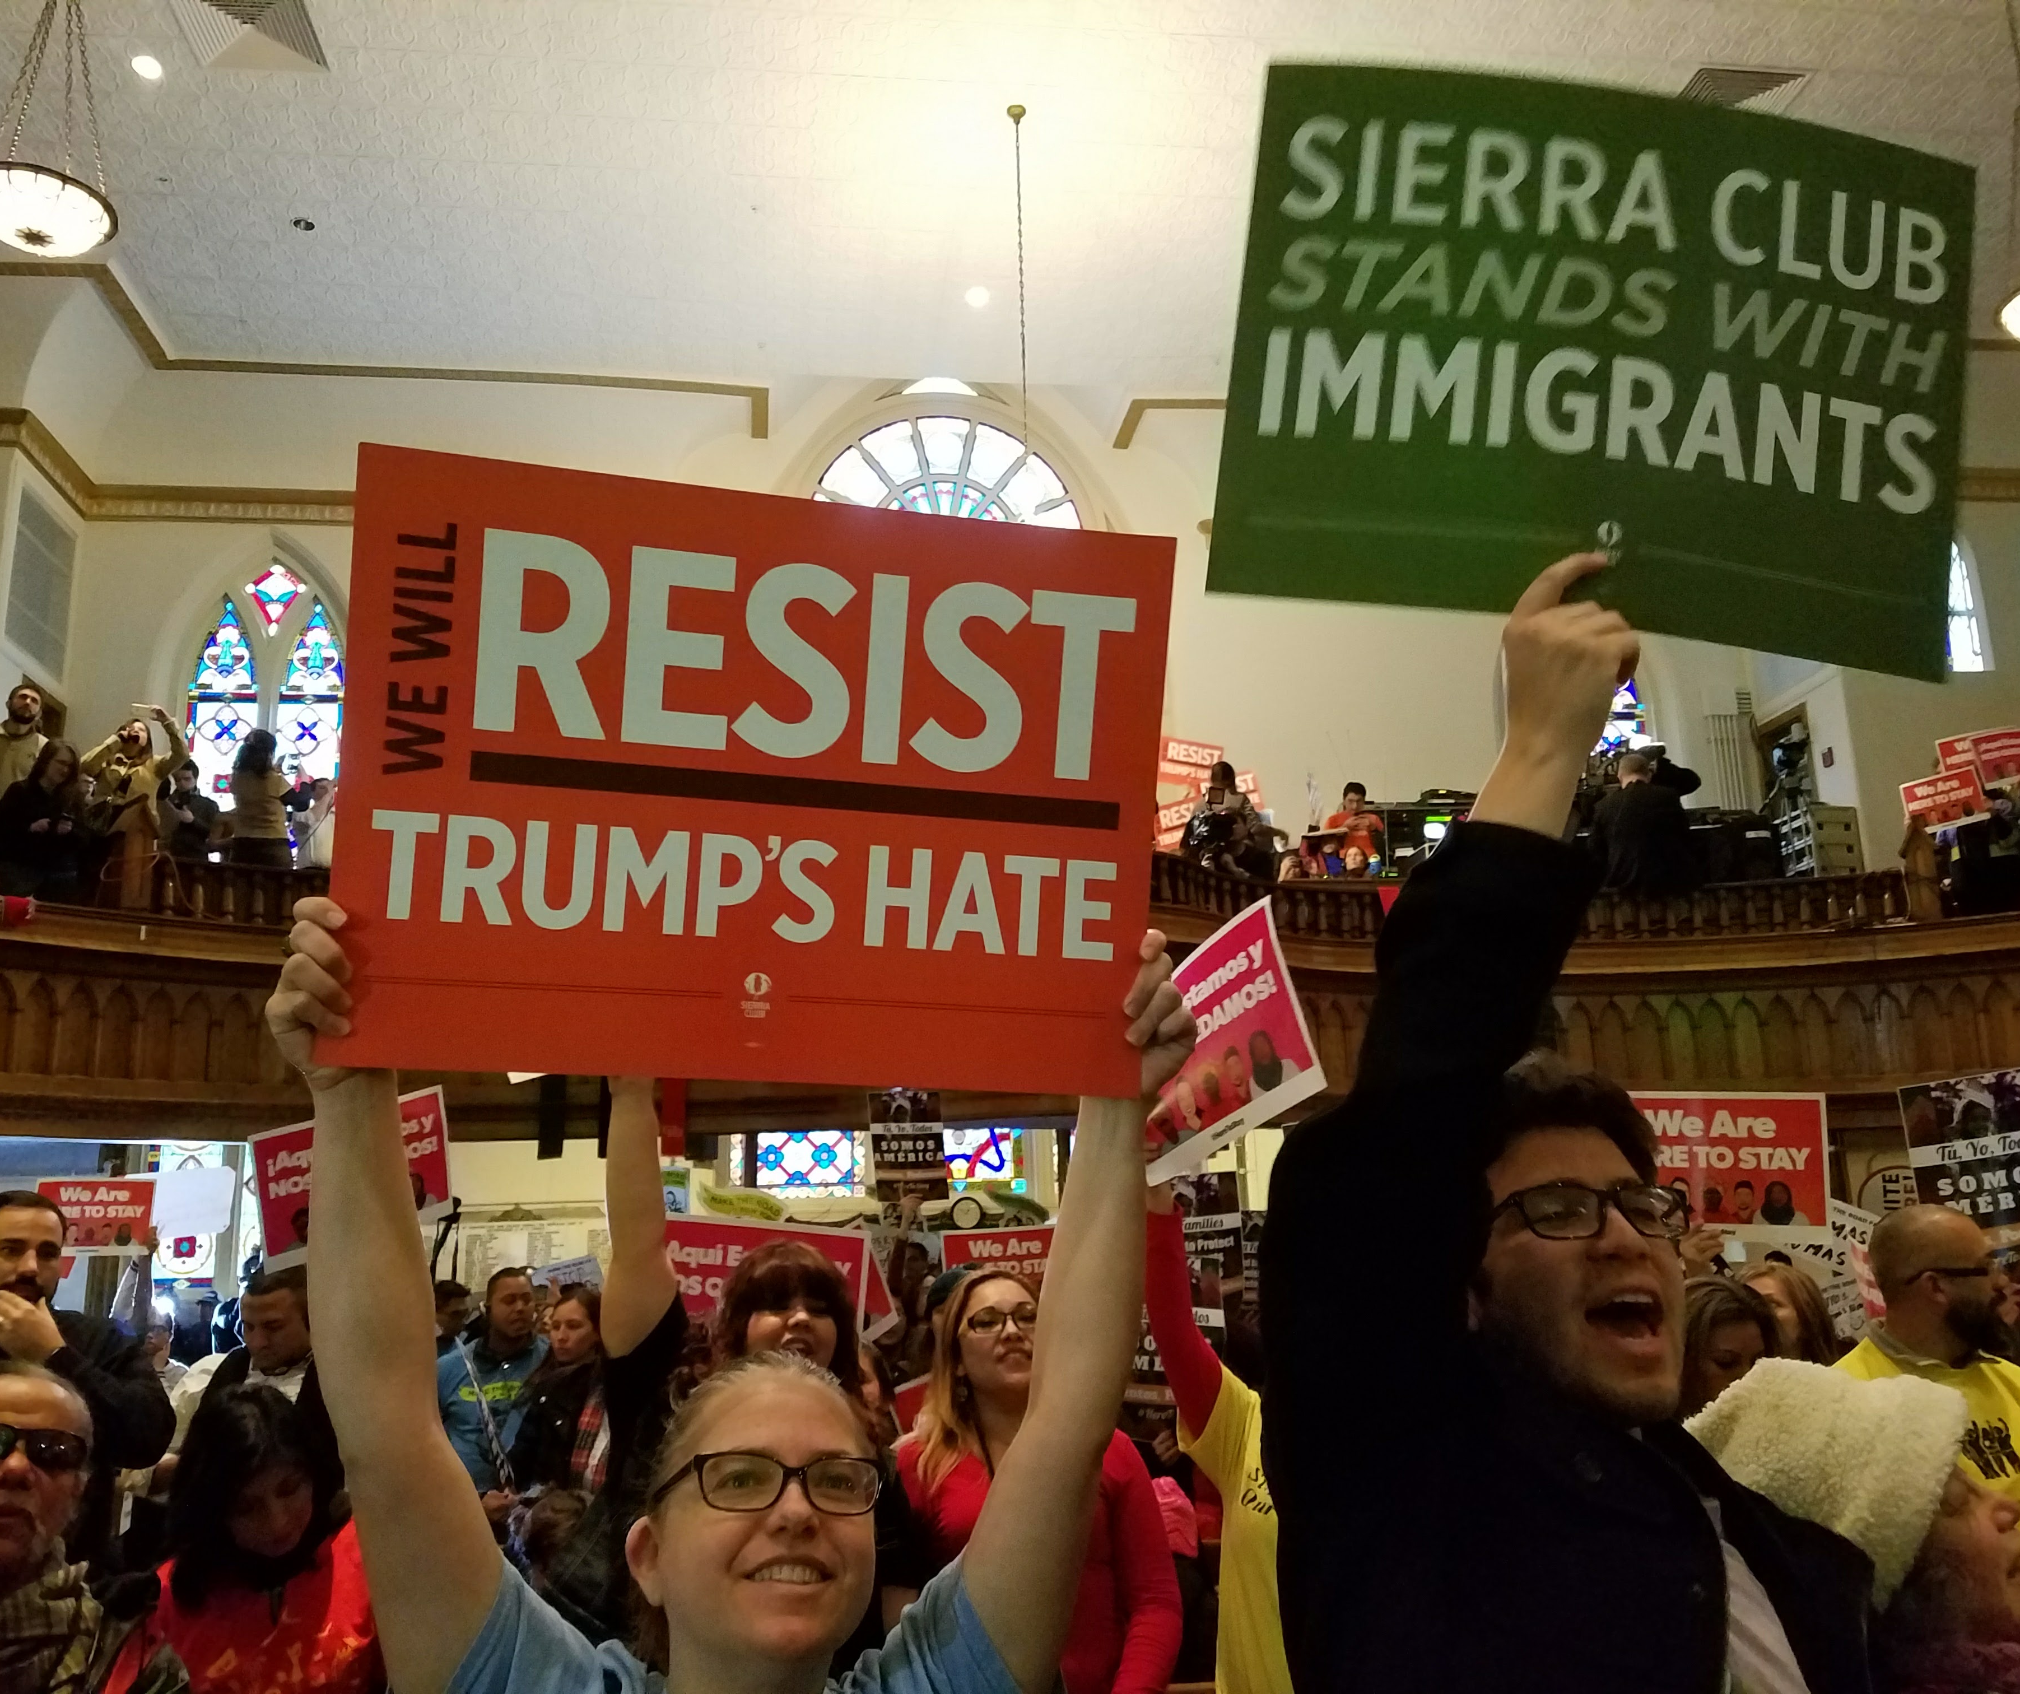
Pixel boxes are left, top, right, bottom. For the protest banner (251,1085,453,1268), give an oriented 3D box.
[{"bbox_3d":[-1.400,0.708,3.640,0.440,0.290,0.020,-6,2,-45],"label":"protest banner"}]

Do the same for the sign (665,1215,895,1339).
[{"bbox_3d":[-0.498,0.861,3.220,0.440,0.288,0.020,5,-15,0],"label":"sign"}]

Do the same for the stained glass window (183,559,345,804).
[{"bbox_3d":[-6.661,-1.290,15.238,1.380,2.750,0.200,0,-13,-7],"label":"stained glass window"}]

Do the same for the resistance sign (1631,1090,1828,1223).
[{"bbox_3d":[1.382,0.628,3.336,0.440,0.288,0.020,0,-10,5],"label":"resistance sign"}]

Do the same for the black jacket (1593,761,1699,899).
[{"bbox_3d":[3.712,-0.057,9.900,0.600,0.820,0.400,-5,-13,14],"label":"black jacket"}]

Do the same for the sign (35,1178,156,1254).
[{"bbox_3d":[-3.537,1.431,6.544,0.440,0.288,0.020,2,-14,-7],"label":"sign"}]

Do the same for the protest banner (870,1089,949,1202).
[{"bbox_3d":[-0.406,1.214,6.880,0.285,0.440,0.020,-1,-17,-11],"label":"protest banner"}]

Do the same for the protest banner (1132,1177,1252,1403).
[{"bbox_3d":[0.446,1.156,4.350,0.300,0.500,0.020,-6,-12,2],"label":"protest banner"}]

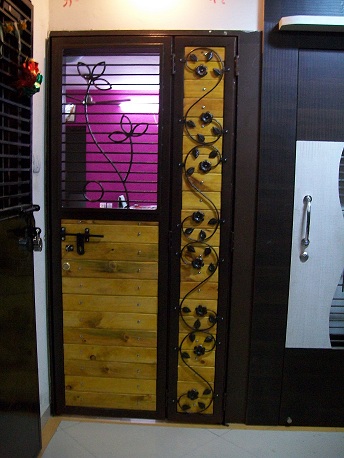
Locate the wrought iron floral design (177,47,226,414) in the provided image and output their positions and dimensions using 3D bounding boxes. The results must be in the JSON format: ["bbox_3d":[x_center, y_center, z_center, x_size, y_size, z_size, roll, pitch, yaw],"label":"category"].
[{"bbox_3d":[0.151,0.052,2.404,0.225,1.975,0.040,1,6,3],"label":"wrought iron floral design"}]

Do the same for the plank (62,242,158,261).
[{"bbox_3d":[-0.332,0.119,2.420,0.524,0.098,0.022,1,6,4],"label":"plank"}]

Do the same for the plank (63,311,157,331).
[{"bbox_3d":[-0.337,0.498,2.457,0.518,0.093,0.022,1,6,4],"label":"plank"}]

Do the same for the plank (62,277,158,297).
[{"bbox_3d":[-0.334,0.311,2.439,0.523,0.092,0.022,1,6,4],"label":"plank"}]

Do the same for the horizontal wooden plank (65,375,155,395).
[{"bbox_3d":[-0.340,0.858,2.492,0.508,0.093,0.022,1,6,4],"label":"horizontal wooden plank"}]

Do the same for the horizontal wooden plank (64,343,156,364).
[{"bbox_3d":[-0.344,0.700,2.529,0.526,0.091,0.020,1,6,3],"label":"horizontal wooden plank"}]

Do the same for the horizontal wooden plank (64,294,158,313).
[{"bbox_3d":[-0.341,0.414,2.498,0.528,0.098,0.020,1,6,3],"label":"horizontal wooden plank"}]

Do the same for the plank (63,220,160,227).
[{"bbox_3d":[-0.335,-0.033,2.450,0.535,0.030,0.020,1,6,3],"label":"plank"}]

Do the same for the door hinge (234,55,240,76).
[{"bbox_3d":[0.339,-0.840,2.314,0.024,0.105,0.020,1,6,3],"label":"door hinge"}]

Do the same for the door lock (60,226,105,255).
[{"bbox_3d":[-0.486,0.070,2.439,0.238,0.150,0.040,1,6,3],"label":"door lock"}]

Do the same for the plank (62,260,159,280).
[{"bbox_3d":[-0.333,0.216,2.430,0.524,0.098,0.022,1,6,4],"label":"plank"}]

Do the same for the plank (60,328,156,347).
[{"bbox_3d":[-0.343,0.607,2.519,0.527,0.096,0.020,1,6,3],"label":"plank"}]

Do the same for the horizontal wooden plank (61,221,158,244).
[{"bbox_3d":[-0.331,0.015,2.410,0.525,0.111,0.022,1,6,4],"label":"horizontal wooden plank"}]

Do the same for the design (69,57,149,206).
[{"bbox_3d":[-0.321,-0.487,2.360,0.398,0.750,0.020,1,6,4],"label":"design"}]

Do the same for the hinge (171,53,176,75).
[{"bbox_3d":[0.007,-0.855,2.329,0.024,0.105,0.020,1,6,3],"label":"hinge"}]

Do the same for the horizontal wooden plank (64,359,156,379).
[{"bbox_3d":[-0.345,0.789,2.538,0.523,0.088,0.020,1,6,3],"label":"horizontal wooden plank"}]

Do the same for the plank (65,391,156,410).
[{"bbox_3d":[-0.340,0.948,2.501,0.507,0.087,0.022,1,6,4],"label":"plank"}]

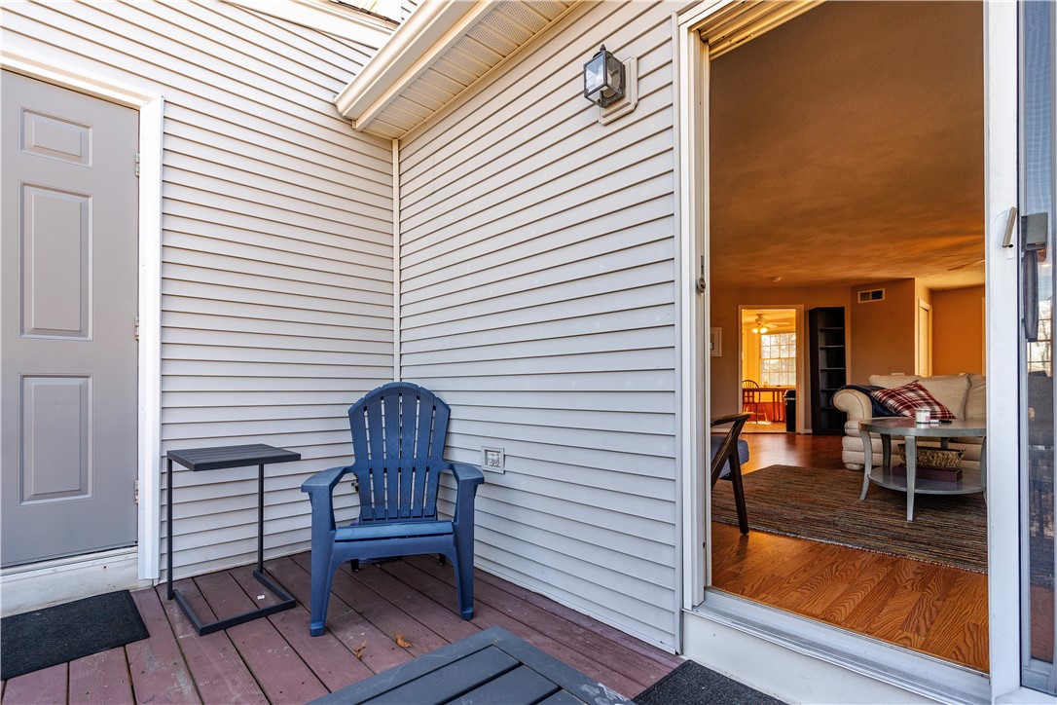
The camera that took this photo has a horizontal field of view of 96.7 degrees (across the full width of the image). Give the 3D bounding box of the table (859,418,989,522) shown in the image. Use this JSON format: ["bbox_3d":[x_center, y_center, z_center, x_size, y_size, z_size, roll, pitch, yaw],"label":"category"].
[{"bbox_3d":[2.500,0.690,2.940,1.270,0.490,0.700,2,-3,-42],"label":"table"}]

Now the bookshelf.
[{"bbox_3d":[4.720,0.295,7.420,0.420,2.000,0.290,0,-3,4],"label":"bookshelf"}]

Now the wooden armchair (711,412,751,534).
[{"bbox_3d":[0.645,0.527,2.330,0.650,0.750,0.620,3,-4,-44],"label":"wooden armchair"}]

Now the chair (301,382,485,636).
[{"bbox_3d":[-0.598,0.619,2.200,0.690,0.950,0.800,1,-3,-12],"label":"chair"}]

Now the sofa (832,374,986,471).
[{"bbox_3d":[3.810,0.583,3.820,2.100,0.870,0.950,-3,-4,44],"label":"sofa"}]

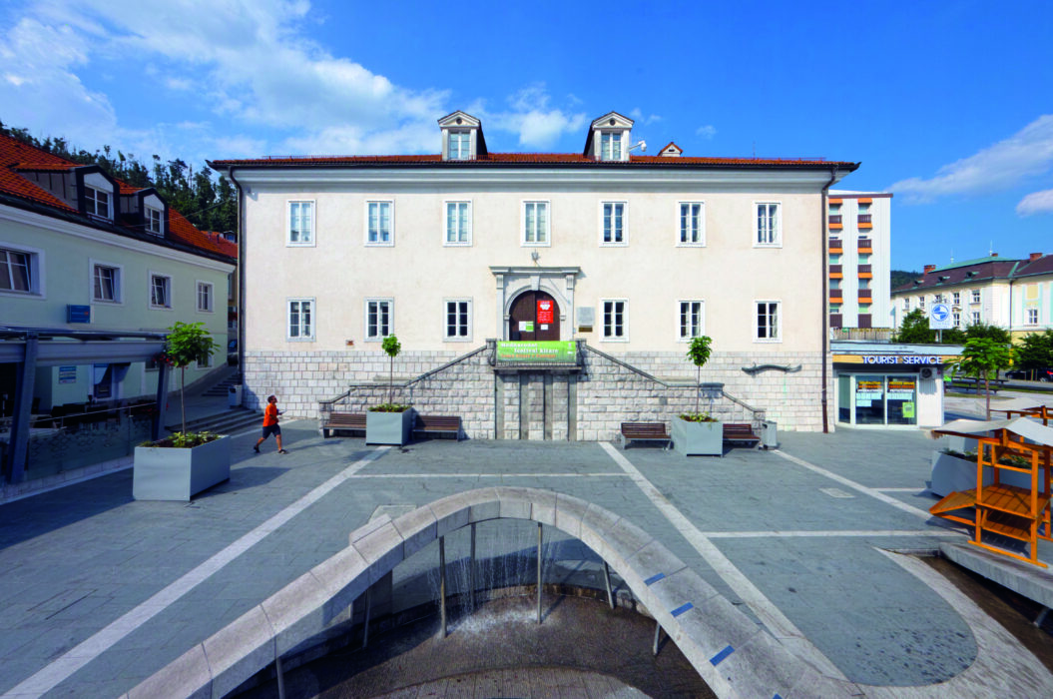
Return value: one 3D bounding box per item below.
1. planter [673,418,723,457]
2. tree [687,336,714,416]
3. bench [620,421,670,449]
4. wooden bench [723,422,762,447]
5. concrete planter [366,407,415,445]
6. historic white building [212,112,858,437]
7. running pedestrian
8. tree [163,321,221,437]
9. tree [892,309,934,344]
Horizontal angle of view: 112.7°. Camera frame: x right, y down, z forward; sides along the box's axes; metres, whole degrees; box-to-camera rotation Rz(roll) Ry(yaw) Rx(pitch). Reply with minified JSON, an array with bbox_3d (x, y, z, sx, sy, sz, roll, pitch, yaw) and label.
[{"bbox_3d":[5.803,2.937,11.969,1.170,1.111,1.147,0,0,-1],"label":"planter"},{"bbox_3d":[5.920,0.959,11.969,0.831,2.831,0.831,0,0,-1],"label":"tree"},{"bbox_3d":[4.177,3.042,12.355,1.591,0.807,0.655,0,0,-1],"label":"bench"},{"bbox_3d":[7.312,3.083,12.379,1.591,0.807,0.655,0,0,-1],"label":"wooden bench"},{"bbox_3d":[-4.657,2.615,12.028,1.170,1.111,1.135,0,0,-1],"label":"concrete planter"},{"bbox_3d":[0.351,-4.329,22.581,27.144,15.561,19.422,0,0,-1],"label":"historic white building"},{"bbox_3d":[-7.670,2.240,10.450,0.920,1.720,0.520,0,0,-9],"label":"running pedestrian"},{"bbox_3d":[-7.418,0.725,7.780,0.913,2.691,0.913,0,0,-1],"label":"tree"},{"bbox_3d":[37.600,-0.200,34.000,3.200,7.300,3.200,0,0,-1],"label":"tree"}]

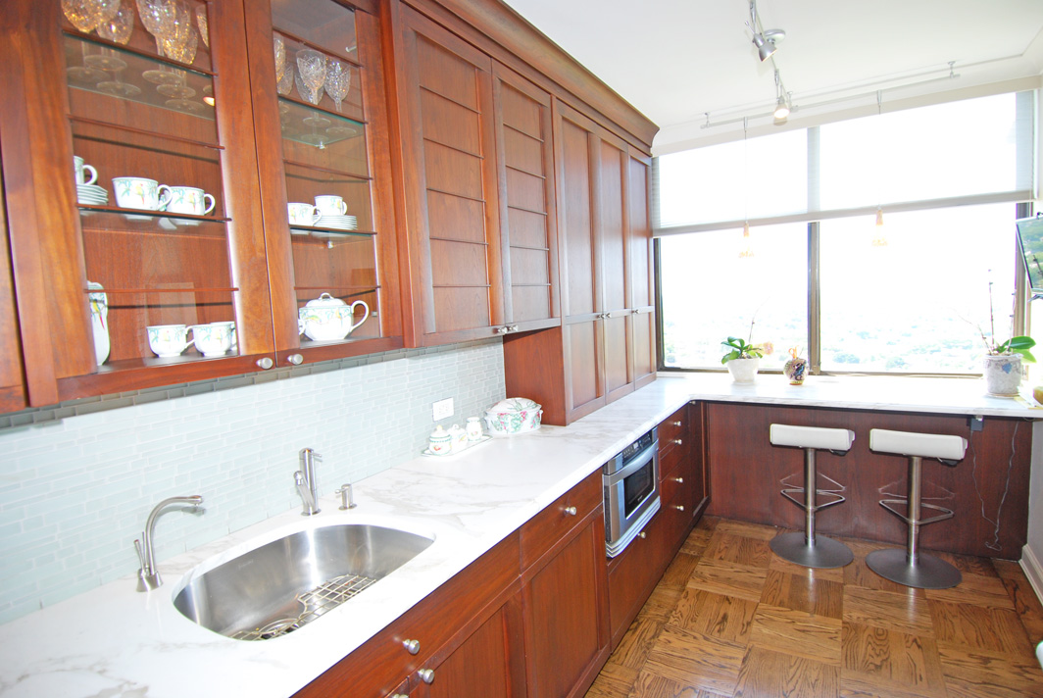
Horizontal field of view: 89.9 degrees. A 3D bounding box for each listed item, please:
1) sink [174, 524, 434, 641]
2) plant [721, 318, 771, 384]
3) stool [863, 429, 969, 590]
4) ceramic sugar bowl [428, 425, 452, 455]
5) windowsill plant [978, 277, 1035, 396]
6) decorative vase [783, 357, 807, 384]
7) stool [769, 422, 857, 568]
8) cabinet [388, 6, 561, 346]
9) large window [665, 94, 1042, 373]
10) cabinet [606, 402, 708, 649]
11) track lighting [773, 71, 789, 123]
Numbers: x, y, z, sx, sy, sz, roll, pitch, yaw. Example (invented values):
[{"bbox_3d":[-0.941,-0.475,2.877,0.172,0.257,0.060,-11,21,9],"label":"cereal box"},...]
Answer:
[{"bbox_3d":[-0.497,0.597,1.220,0.460,0.180,0.510,1,6,32],"label":"sink"},{"bbox_3d":[1.369,0.026,3.170,0.280,0.360,0.220,1,6,32],"label":"plant"},{"bbox_3d":[2.016,0.764,2.685,0.410,0.765,0.410,1,6,32],"label":"stool"},{"bbox_3d":[-0.313,0.343,1.987,0.084,0.100,0.084,-3,5,0],"label":"ceramic sugar bowl"},{"bbox_3d":[2.313,-0.062,2.494,0.230,0.560,0.190,1,6,32],"label":"windowsill plant"},{"bbox_3d":[1.605,0.128,3.052,0.133,0.152,0.133,1,6,32],"label":"decorative vase"},{"bbox_3d":[1.625,0.760,2.930,0.410,0.765,0.410,1,6,32],"label":"stool"},{"bbox_3d":[-0.218,-0.537,1.944,0.305,0.970,0.915,1,6,32],"label":"cabinet"},{"bbox_3d":[1.686,-0.549,3.017,1.840,1.400,0.100,0,6,30],"label":"large window"},{"bbox_3d":[0.520,0.717,2.853,0.610,0.800,1.710,1,6,32],"label":"cabinet"},{"bbox_3d":[1.061,-1.047,2.140,0.070,0.205,0.080,1,6,32],"label":"track lighting"}]

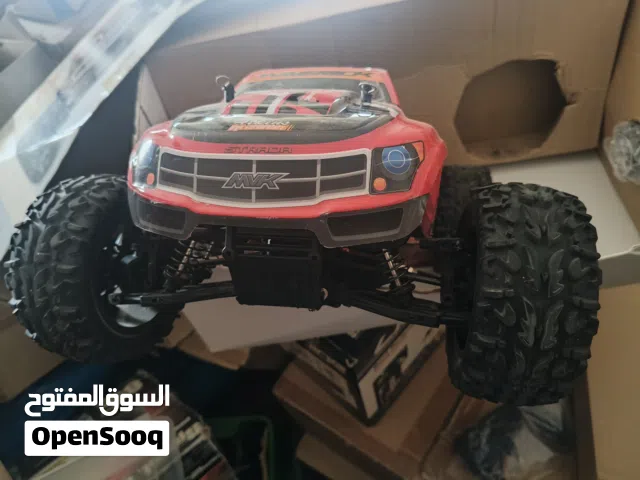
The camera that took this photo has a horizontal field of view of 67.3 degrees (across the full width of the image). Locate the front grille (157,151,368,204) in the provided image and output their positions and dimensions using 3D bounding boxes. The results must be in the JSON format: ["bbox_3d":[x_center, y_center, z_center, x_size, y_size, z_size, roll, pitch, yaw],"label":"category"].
[{"bbox_3d":[-0.028,-0.030,0.216,0.098,0.025,0.014,3,11,10],"label":"front grille"}]

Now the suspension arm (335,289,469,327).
[{"bbox_3d":[0.047,0.035,0.285,0.076,0.016,0.034,7,12,9],"label":"suspension arm"}]

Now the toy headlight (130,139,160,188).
[{"bbox_3d":[-0.086,-0.039,0.238,0.012,0.025,0.030,-10,15,-43],"label":"toy headlight"}]

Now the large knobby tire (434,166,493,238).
[{"bbox_3d":[0.158,-0.021,0.545,0.057,0.122,0.122,5,11,9],"label":"large knobby tire"}]

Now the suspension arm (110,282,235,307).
[{"bbox_3d":[-0.082,0.028,0.307,0.076,0.016,0.034,-1,10,10],"label":"suspension arm"}]

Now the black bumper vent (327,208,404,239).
[{"bbox_3d":[0.021,-0.007,0.217,0.036,0.015,0.010,-1,11,-8],"label":"black bumper vent"}]

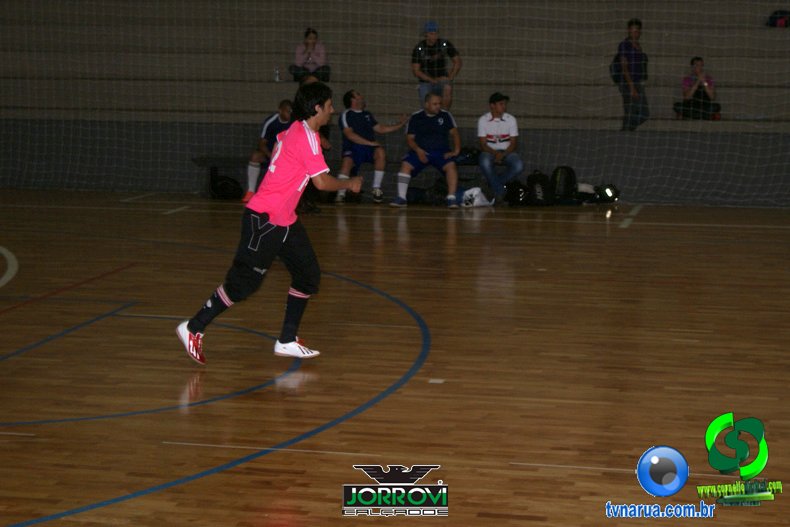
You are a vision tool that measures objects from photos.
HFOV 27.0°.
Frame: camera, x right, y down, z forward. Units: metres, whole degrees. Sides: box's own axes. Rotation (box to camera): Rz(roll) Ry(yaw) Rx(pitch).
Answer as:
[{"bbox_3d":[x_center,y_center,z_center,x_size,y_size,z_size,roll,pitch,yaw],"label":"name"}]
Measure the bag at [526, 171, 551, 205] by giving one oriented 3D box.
[{"bbox_3d":[1.744,-0.910,19.867,0.310,0.430,0.230,1,7,5],"label":"bag"}]

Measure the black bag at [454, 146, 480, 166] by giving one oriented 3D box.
[{"bbox_3d":[0.879,-1.326,20.236,0.360,0.240,0.260,2,7,13],"label":"black bag"}]

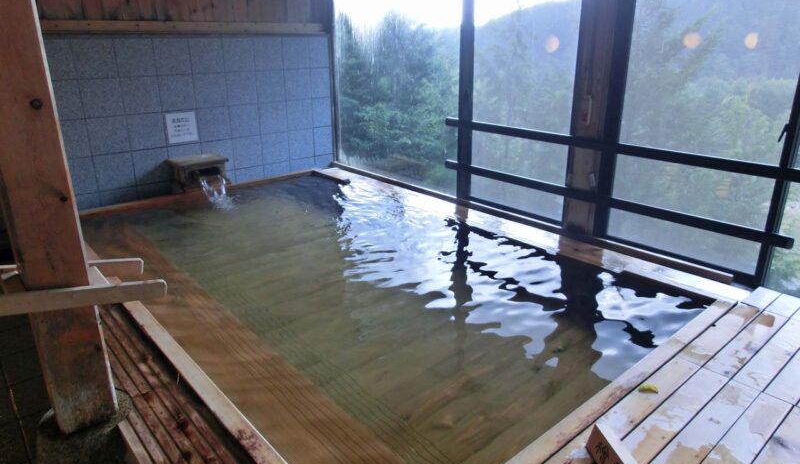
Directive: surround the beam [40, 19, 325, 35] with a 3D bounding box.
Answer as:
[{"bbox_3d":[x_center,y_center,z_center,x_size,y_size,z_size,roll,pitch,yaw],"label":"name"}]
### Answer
[{"bbox_3d":[-1.707,-1.730,4.712,2.481,0.099,0.066,-16,25,-38],"label":"beam"}]

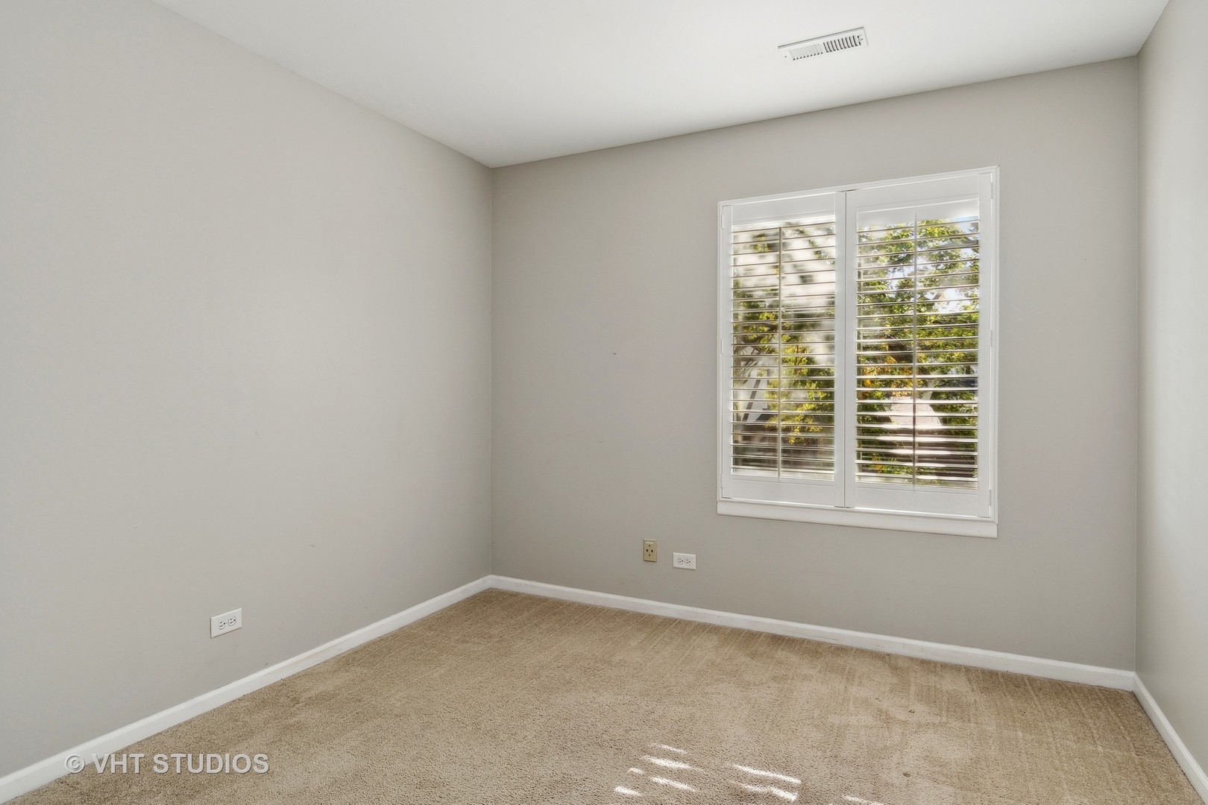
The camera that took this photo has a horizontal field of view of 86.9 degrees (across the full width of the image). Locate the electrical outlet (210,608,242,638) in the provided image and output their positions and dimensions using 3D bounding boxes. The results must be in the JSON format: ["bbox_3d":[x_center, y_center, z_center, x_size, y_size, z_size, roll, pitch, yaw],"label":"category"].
[{"bbox_3d":[-1.351,0.793,2.285,0.009,0.071,0.115,0,1,27],"label":"electrical outlet"}]

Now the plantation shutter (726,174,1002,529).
[{"bbox_3d":[1.070,-0.218,2.820,1.130,1.430,0.070,0,1,25],"label":"plantation shutter"}]

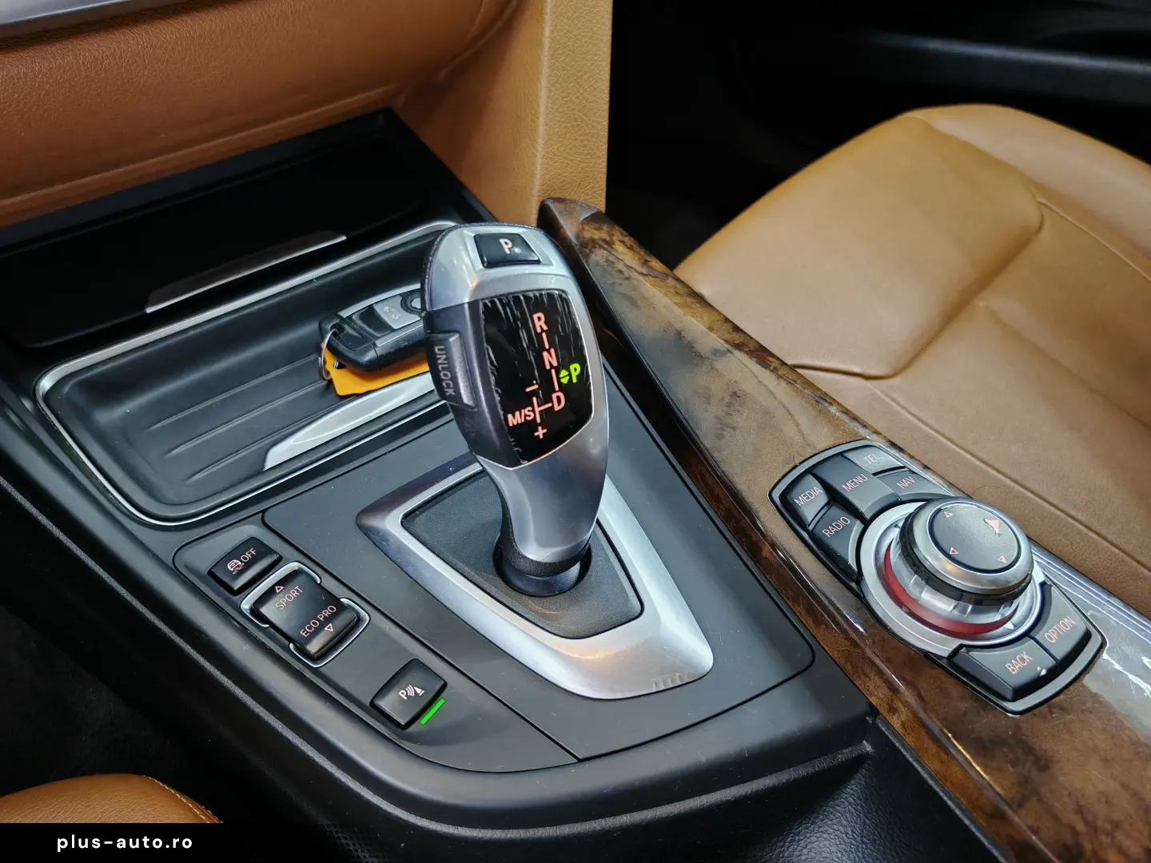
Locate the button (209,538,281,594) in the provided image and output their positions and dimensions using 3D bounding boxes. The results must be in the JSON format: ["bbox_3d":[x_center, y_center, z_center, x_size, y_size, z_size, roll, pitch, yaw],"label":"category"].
[{"bbox_3d":[-0.114,0.047,0.298,0.014,0.005,0.020,29,48,22],"label":"button"}]

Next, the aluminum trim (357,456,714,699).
[{"bbox_3d":[-0.003,0.043,0.311,0.102,0.009,0.122,-23,51,-27],"label":"aluminum trim"}]

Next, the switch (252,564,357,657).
[{"bbox_3d":[-0.089,0.061,0.287,0.030,0.006,0.019,29,49,22],"label":"switch"}]

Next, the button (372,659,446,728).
[{"bbox_3d":[-0.051,0.082,0.270,0.014,0.005,0.020,29,48,22],"label":"button"}]

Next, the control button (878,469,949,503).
[{"bbox_3d":[0.128,0.022,0.332,0.019,0.005,0.017,-15,48,-20],"label":"control button"}]

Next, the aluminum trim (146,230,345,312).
[{"bbox_3d":[-0.156,-0.078,0.414,0.103,0.006,0.009,-31,55,-32],"label":"aluminum trim"}]

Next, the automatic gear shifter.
[{"bbox_3d":[-0.014,-0.002,0.276,0.048,0.125,0.038,-27,39,-29],"label":"automatic gear shifter"}]

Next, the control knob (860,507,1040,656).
[{"bbox_3d":[0.134,0.043,0.297,0.066,0.028,0.060,3,44,-3],"label":"control knob"}]

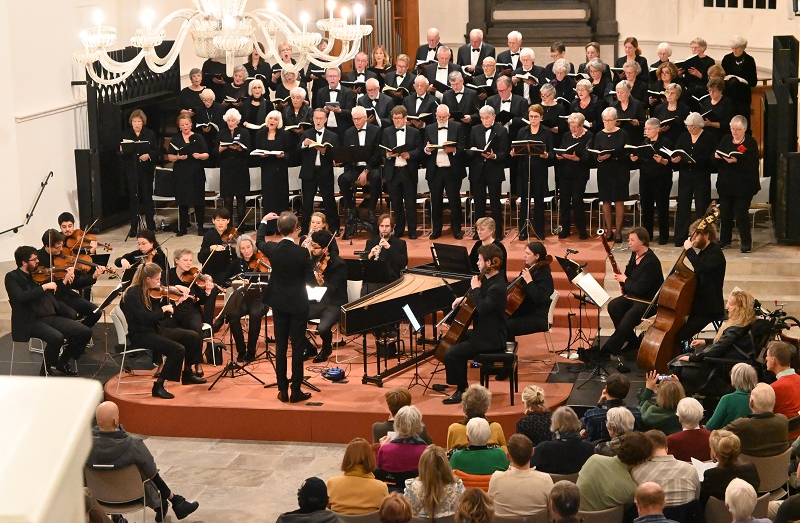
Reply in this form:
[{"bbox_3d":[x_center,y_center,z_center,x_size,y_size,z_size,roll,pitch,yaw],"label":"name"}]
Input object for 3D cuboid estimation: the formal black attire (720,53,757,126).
[{"bbox_3d":[4.664,-2.255,22.940,0.480,1.350,0.400,3,10,23],"label":"formal black attire"}]

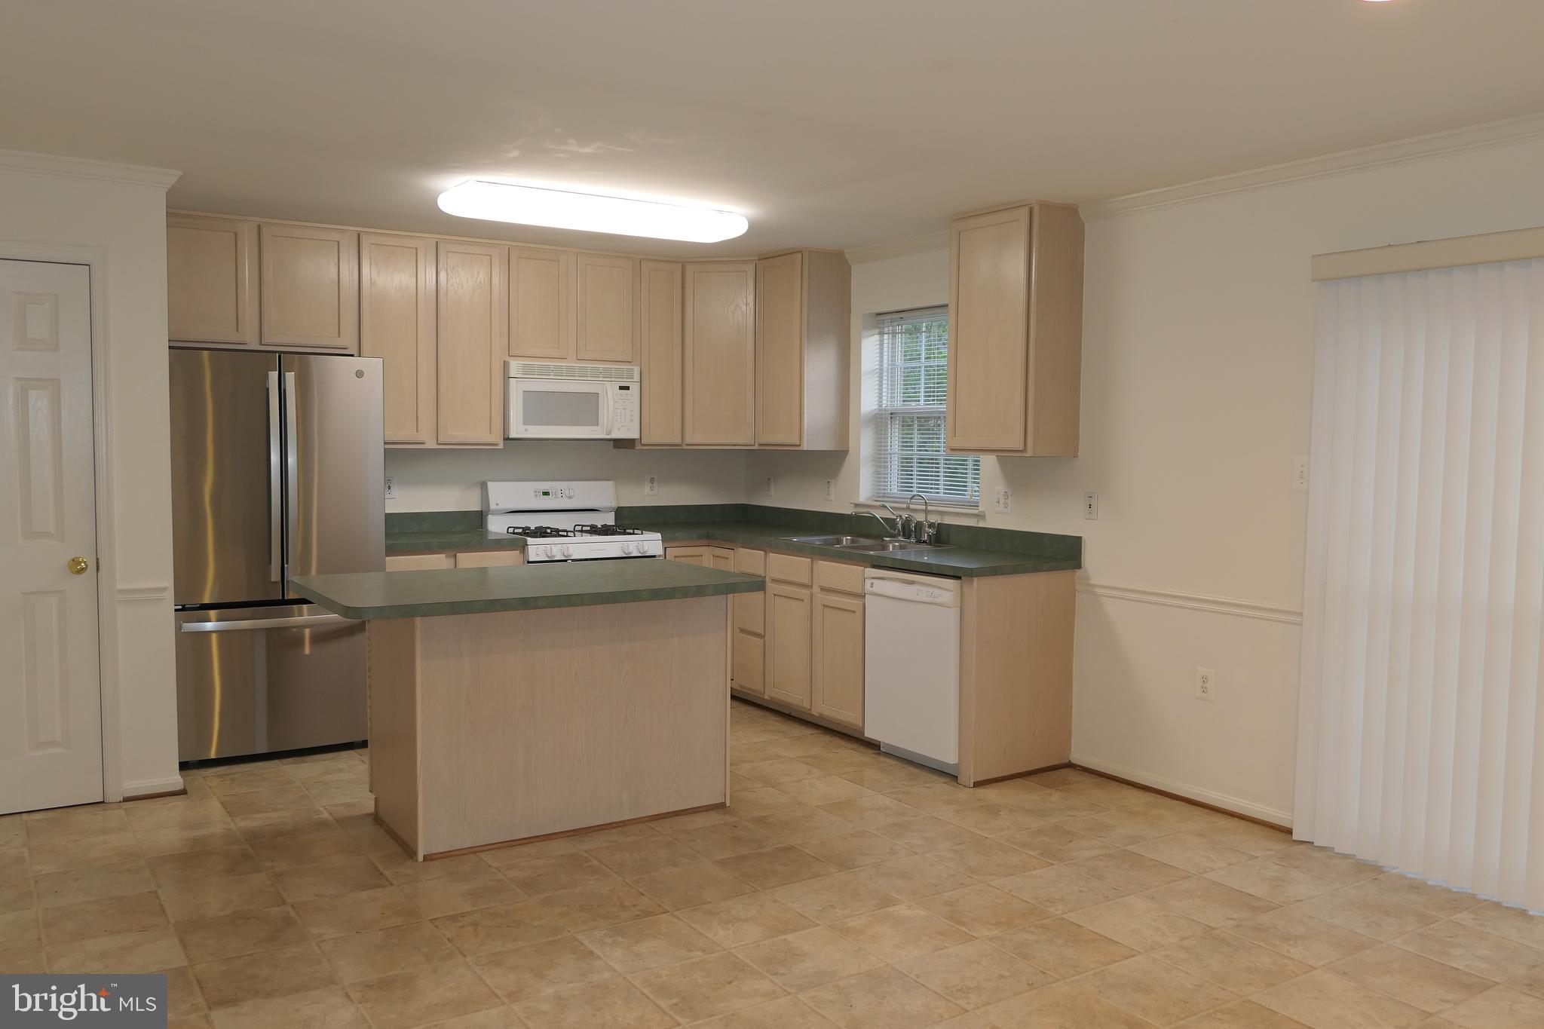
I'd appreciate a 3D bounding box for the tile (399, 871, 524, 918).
[{"bbox_3d":[-0.949,1.165,3.704,0.308,0.010,0.308,-2,4,-33],"label":"tile"}]

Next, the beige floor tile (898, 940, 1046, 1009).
[{"bbox_3d":[0.531,1.218,3.186,0.305,0.010,0.305,-1,4,-33],"label":"beige floor tile"}]

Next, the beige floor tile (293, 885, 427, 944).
[{"bbox_3d":[-1.224,1.176,3.535,0.305,0.010,0.305,-1,4,-33],"label":"beige floor tile"}]

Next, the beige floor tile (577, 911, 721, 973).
[{"bbox_3d":[-0.347,1.197,3.364,0.305,0.010,0.305,-1,4,-33],"label":"beige floor tile"}]

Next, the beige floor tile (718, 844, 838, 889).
[{"bbox_3d":[0.019,1.180,4.011,0.320,0.010,0.320,-2,4,-33],"label":"beige floor tile"}]

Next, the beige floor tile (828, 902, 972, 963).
[{"bbox_3d":[0.369,1.202,3.444,0.305,0.010,0.305,-1,4,-33],"label":"beige floor tile"}]

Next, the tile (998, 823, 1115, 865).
[{"bbox_3d":[1.000,1.166,4.236,0.305,0.010,0.305,-1,4,-33],"label":"tile"}]

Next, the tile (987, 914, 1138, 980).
[{"bbox_3d":[0.830,1.232,3.434,0.310,0.012,0.310,-2,4,-34],"label":"tile"}]

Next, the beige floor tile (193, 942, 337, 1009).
[{"bbox_3d":[-1.307,1.199,3.095,0.308,0.010,0.308,-2,4,-33],"label":"beige floor tile"}]

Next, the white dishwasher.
[{"bbox_3d":[0.836,0.651,5.266,0.600,0.825,0.610,-2,4,-33],"label":"white dishwasher"}]

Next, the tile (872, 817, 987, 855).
[{"bbox_3d":[0.557,1.156,4.316,0.305,0.010,0.305,-1,4,-33],"label":"tile"}]

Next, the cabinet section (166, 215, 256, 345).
[{"bbox_3d":[-2.662,-1.064,5.576,0.442,0.595,0.322,-2,4,-33],"label":"cabinet section"}]

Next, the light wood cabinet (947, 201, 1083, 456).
[{"bbox_3d":[1.066,-0.798,5.342,0.304,1.067,0.548,-1,4,-33],"label":"light wood cabinet"}]

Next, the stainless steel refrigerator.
[{"bbox_3d":[-2.322,0.167,5.491,0.880,1.761,0.880,-1,4,-33],"label":"stainless steel refrigerator"}]

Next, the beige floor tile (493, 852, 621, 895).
[{"bbox_3d":[-0.694,1.176,3.923,0.317,0.010,0.314,-2,4,-33],"label":"beige floor tile"}]

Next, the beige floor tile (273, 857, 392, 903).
[{"bbox_3d":[-1.417,1.173,3.858,0.320,0.010,0.320,-2,4,-33],"label":"beige floor tile"}]

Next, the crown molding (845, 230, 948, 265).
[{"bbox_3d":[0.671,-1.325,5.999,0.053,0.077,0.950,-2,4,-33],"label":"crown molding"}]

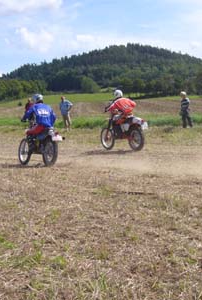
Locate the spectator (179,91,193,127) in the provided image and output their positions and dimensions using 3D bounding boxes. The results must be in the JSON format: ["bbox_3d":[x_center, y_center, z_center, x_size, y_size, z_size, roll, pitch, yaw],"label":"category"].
[{"bbox_3d":[3.945,-1.837,26.600,0.420,1.690,0.500,-7,6,-29],"label":"spectator"}]

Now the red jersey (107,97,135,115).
[{"bbox_3d":[0.624,-1.299,17.100,0.640,0.480,0.580,-8,6,-35],"label":"red jersey"}]

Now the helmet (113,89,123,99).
[{"bbox_3d":[0.528,-1.678,17.250,0.250,0.270,0.320,-9,7,-43],"label":"helmet"}]

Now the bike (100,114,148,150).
[{"bbox_3d":[0.668,-0.519,17.150,0.800,1.140,2.080,-8,6,-35],"label":"bike"}]

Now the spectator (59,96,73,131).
[{"bbox_3d":[-1.711,-1.806,28.900,0.580,1.740,0.380,-1,6,34],"label":"spectator"}]

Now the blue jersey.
[{"bbox_3d":[-1.469,-0.815,13.650,0.660,0.560,0.520,-7,6,-32],"label":"blue jersey"}]

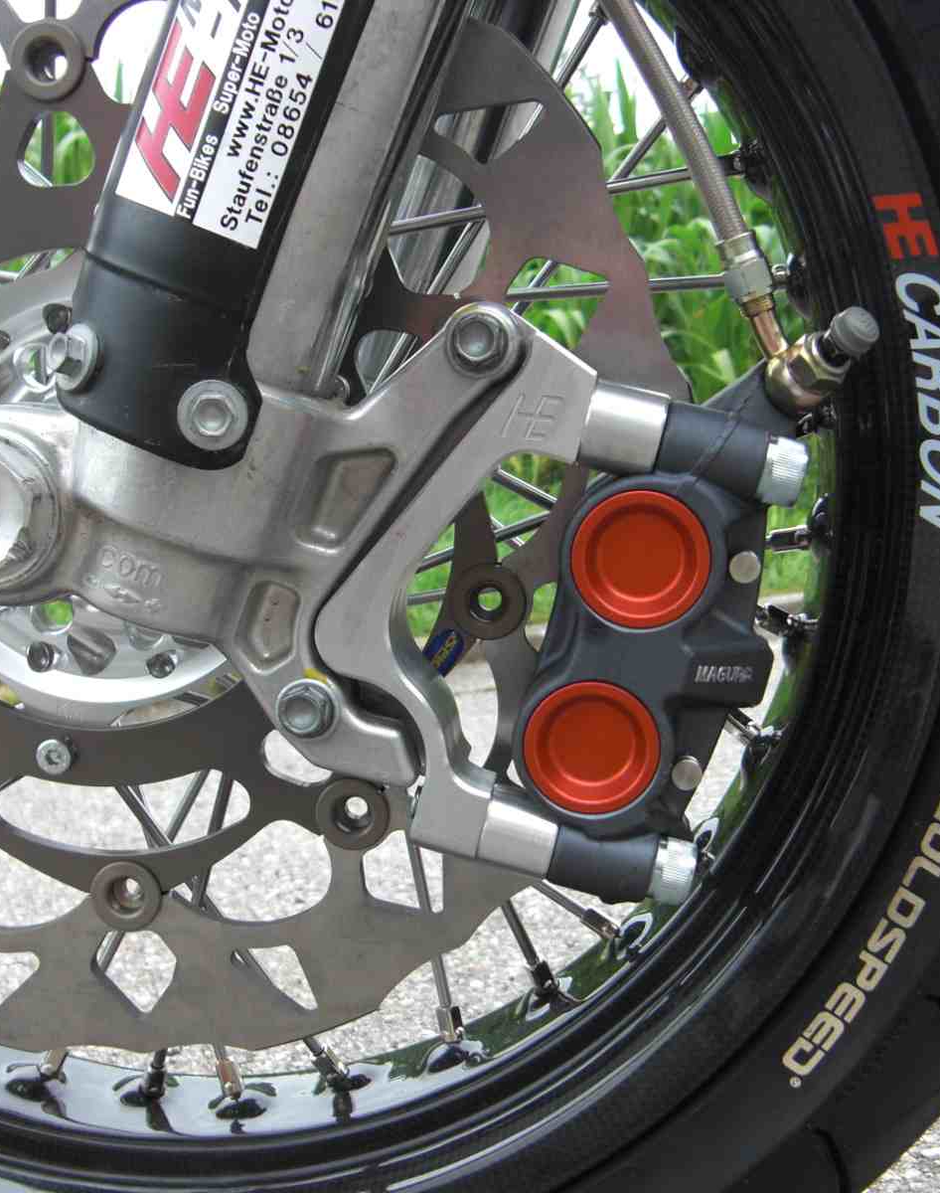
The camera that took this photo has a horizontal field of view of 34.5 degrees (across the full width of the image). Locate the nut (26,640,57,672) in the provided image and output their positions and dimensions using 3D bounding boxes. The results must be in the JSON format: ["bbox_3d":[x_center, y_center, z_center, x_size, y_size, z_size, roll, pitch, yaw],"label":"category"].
[{"bbox_3d":[-0.123,0.017,0.439,0.009,0.009,0.009,-3,7,8],"label":"nut"}]

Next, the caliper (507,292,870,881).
[{"bbox_3d":[0.053,0.001,0.384,0.052,0.158,0.064,18,9,5],"label":"caliper"}]

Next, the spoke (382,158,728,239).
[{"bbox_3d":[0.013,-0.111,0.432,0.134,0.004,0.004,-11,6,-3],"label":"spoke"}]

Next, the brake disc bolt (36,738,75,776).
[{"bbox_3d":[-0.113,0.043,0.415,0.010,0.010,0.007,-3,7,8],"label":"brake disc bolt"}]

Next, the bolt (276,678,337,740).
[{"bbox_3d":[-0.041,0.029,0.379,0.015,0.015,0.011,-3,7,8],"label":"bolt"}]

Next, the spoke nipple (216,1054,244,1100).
[{"bbox_3d":[-0.079,0.156,0.492,0.006,0.018,0.006,-12,16,9],"label":"spoke nipple"}]

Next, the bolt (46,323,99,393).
[{"bbox_3d":[-0.092,-0.056,0.353,0.015,0.015,0.010,3,-5,44],"label":"bolt"}]

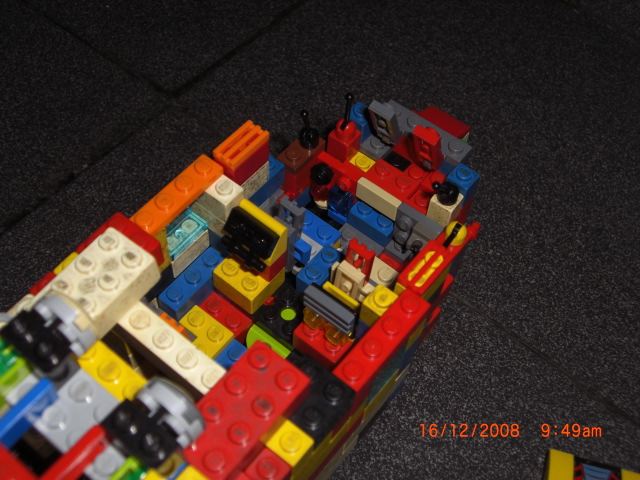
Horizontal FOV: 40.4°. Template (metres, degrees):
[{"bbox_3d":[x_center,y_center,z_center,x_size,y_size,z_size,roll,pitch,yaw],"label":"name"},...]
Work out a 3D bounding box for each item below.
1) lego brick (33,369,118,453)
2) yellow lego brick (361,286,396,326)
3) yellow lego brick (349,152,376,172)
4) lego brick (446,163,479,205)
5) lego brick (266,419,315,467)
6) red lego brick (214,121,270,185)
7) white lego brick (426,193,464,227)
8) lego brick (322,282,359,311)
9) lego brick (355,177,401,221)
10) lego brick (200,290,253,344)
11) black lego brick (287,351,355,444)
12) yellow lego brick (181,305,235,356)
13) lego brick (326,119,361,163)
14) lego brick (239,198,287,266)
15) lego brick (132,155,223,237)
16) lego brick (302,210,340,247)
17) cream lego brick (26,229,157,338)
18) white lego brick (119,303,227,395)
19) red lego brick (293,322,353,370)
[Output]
[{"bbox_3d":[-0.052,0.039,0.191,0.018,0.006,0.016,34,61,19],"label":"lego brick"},{"bbox_3d":[0.017,0.019,0.235,0.008,0.011,0.008,34,61,19],"label":"yellow lego brick"},{"bbox_3d":[0.014,-0.023,0.282,0.008,0.007,0.008,34,61,19],"label":"yellow lego brick"},{"bbox_3d":[0.044,-0.017,0.273,0.008,0.011,0.008,35,63,17],"label":"lego brick"},{"bbox_3d":[-0.007,0.049,0.203,0.008,0.011,0.008,36,63,17],"label":"lego brick"},{"bbox_3d":[-0.024,-0.025,0.265,0.008,0.015,0.016,35,63,17],"label":"red lego brick"},{"bbox_3d":[0.039,-0.010,0.268,0.008,0.010,0.008,34,61,19],"label":"white lego brick"},{"bbox_3d":[0.006,0.016,0.248,0.012,0.004,0.004,35,63,17],"label":"lego brick"},{"bbox_3d":[0.019,-0.013,0.281,0.016,0.008,0.003,35,63,17],"label":"lego brick"},{"bbox_3d":[-0.030,0.026,0.276,0.016,0.011,0.008,36,63,17],"label":"lego brick"},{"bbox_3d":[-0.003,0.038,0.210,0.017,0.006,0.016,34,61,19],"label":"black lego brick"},{"bbox_3d":[-0.037,0.030,0.265,0.016,0.005,0.016,35,63,17],"label":"yellow lego brick"},{"bbox_3d":[0.008,-0.033,0.280,0.008,0.015,0.008,35,63,17],"label":"lego brick"},{"bbox_3d":[-0.018,-0.002,0.254,0.016,0.013,0.008,35,63,17],"label":"lego brick"},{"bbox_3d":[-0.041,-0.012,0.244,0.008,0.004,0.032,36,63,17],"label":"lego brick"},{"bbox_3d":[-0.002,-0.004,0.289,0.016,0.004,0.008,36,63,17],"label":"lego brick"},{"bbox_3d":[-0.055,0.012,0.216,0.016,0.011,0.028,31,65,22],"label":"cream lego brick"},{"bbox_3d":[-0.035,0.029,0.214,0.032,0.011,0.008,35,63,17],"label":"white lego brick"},{"bbox_3d":[0.001,0.031,0.259,0.016,0.011,0.008,35,63,17],"label":"red lego brick"}]

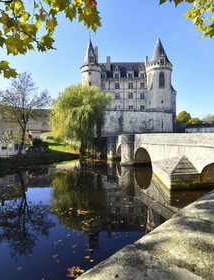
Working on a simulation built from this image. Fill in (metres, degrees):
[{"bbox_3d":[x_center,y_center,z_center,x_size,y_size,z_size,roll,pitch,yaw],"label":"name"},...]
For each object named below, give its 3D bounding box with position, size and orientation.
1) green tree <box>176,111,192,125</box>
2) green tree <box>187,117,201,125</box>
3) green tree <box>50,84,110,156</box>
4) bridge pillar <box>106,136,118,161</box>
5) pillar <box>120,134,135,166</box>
[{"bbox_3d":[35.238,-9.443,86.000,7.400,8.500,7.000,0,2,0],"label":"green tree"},{"bbox_3d":[41.243,-7.542,88.000,6.600,6.800,6.200,0,2,0],"label":"green tree"},{"bbox_3d":[-5.640,-4.115,39.000,12.400,14.800,12.000,0,2,0],"label":"green tree"},{"bbox_3d":[0.978,1.720,36.500,2.000,4.600,2.200,-1,2,-18],"label":"bridge pillar"},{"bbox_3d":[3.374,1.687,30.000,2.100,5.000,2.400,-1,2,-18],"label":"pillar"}]

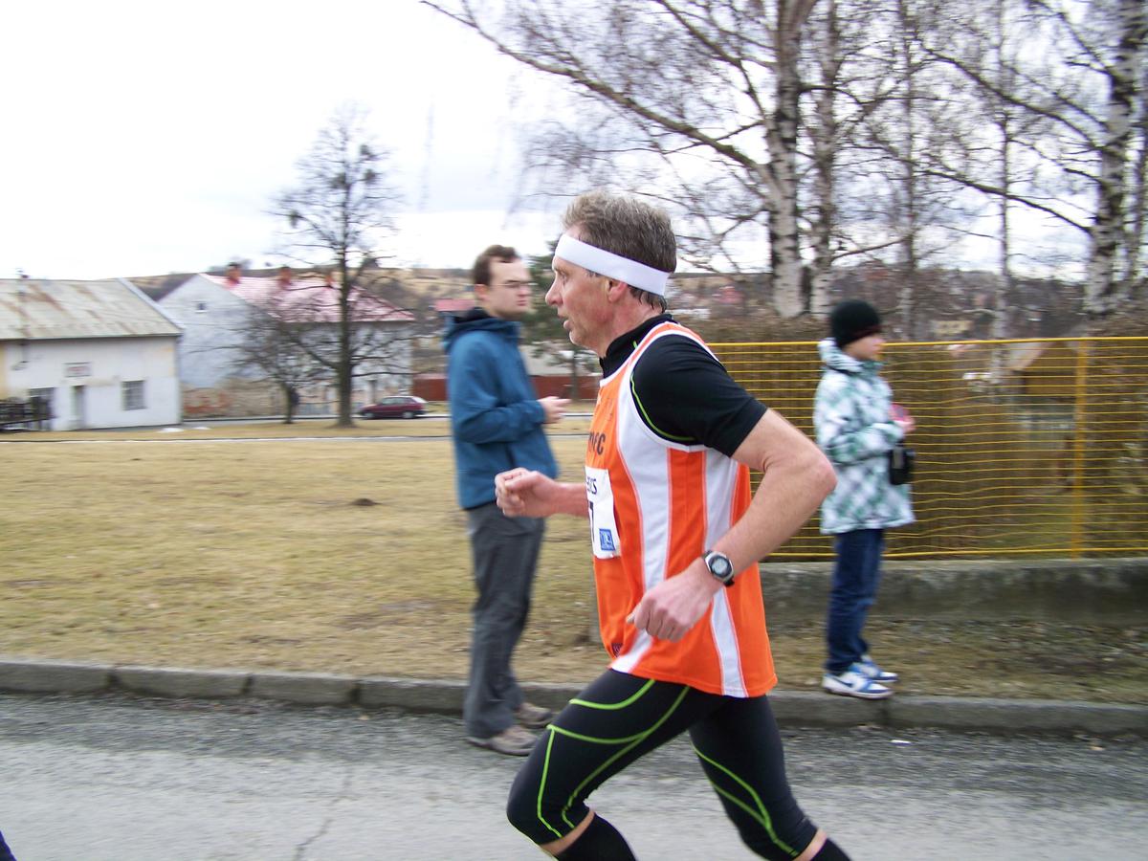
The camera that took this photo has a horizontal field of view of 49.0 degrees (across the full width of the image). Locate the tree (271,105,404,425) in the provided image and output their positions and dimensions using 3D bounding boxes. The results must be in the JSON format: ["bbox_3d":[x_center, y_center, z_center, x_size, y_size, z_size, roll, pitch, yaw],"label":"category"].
[{"bbox_3d":[-13.913,-9.563,73.894,7.800,18.550,7.800,0,6,0],"label":"tree"}]

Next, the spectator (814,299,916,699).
[{"bbox_3d":[1.081,0.269,4.797,0.380,1.480,0.420,1,6,10],"label":"spectator"}]

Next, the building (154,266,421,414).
[{"bbox_3d":[-21.169,-6.677,90.644,12.500,9.600,16.000,2,7,24],"label":"building"}]

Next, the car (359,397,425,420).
[{"bbox_3d":[-11.594,-1.518,80.593,4.100,1.420,1.690,0,6,0],"label":"car"}]

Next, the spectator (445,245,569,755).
[{"bbox_3d":[-0.259,0.237,4.591,0.440,1.800,0.490,2,6,18],"label":"spectator"}]

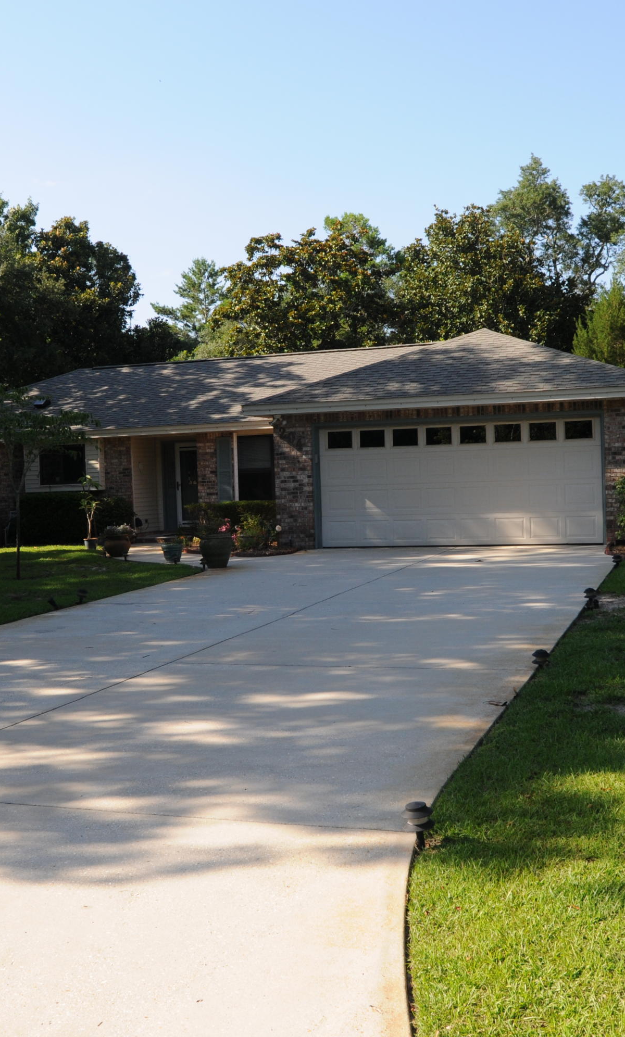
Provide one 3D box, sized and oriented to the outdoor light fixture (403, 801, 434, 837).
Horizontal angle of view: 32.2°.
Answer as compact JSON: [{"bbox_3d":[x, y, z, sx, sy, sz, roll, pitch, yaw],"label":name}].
[{"bbox_3d":[0.408,1.174,4.166,0.120,0.152,0.120,-1,3,20],"label":"outdoor light fixture"}]

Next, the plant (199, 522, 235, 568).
[{"bbox_3d":[-1.480,0.387,16.735,0.530,0.720,0.520,-2,2,0],"label":"plant"}]

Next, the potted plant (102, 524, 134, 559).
[{"bbox_3d":[-3.579,0.371,19.986,0.580,0.640,0.560,-2,2,0],"label":"potted plant"}]

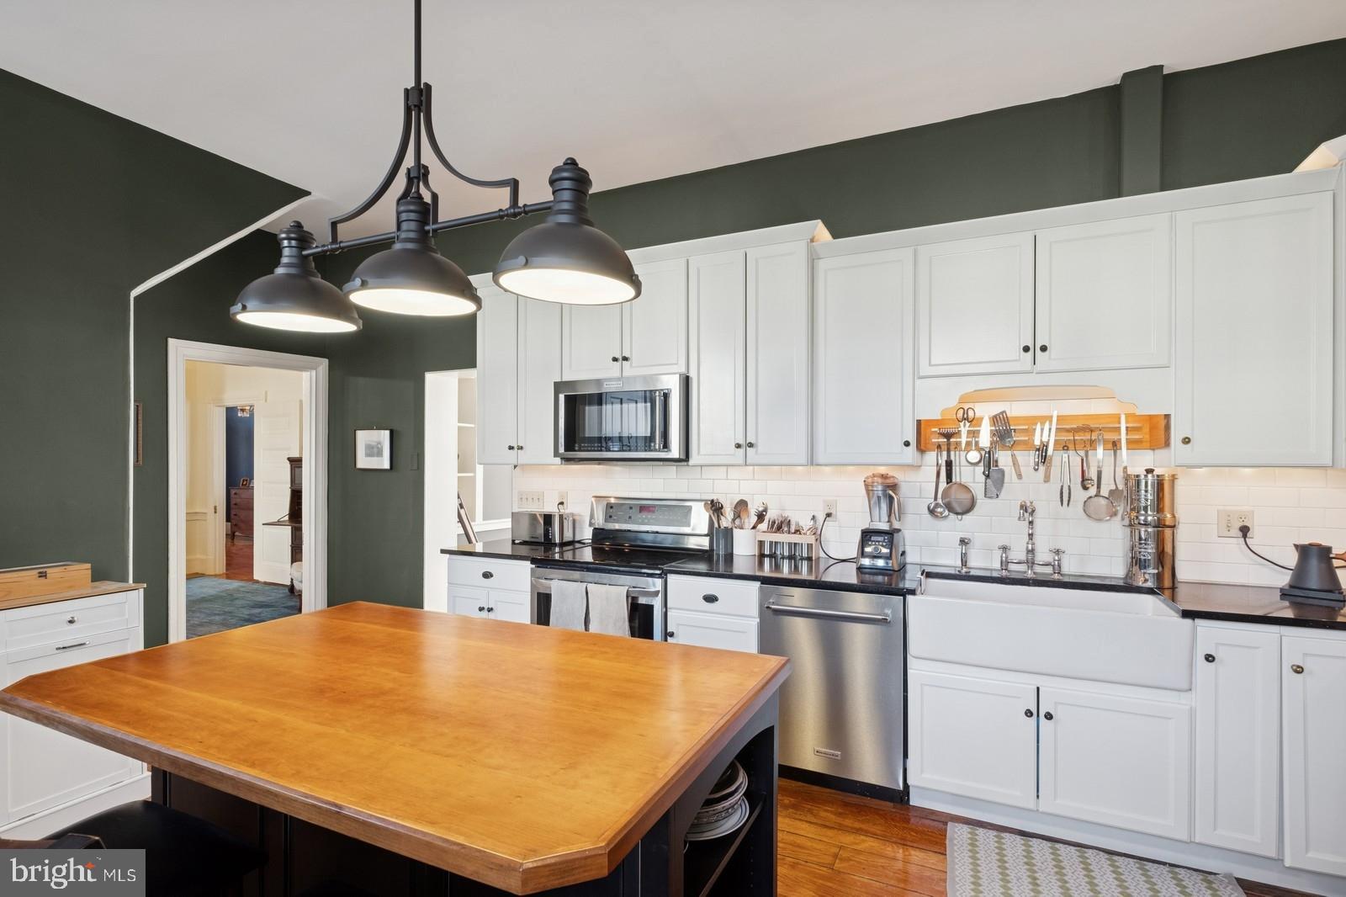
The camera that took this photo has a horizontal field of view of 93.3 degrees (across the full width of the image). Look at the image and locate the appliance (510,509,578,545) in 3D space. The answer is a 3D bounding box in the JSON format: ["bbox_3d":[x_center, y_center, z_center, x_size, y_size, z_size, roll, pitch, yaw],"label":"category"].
[{"bbox_3d":[-0.753,0.472,3.769,0.345,0.190,0.190,0,-1,25],"label":"appliance"}]

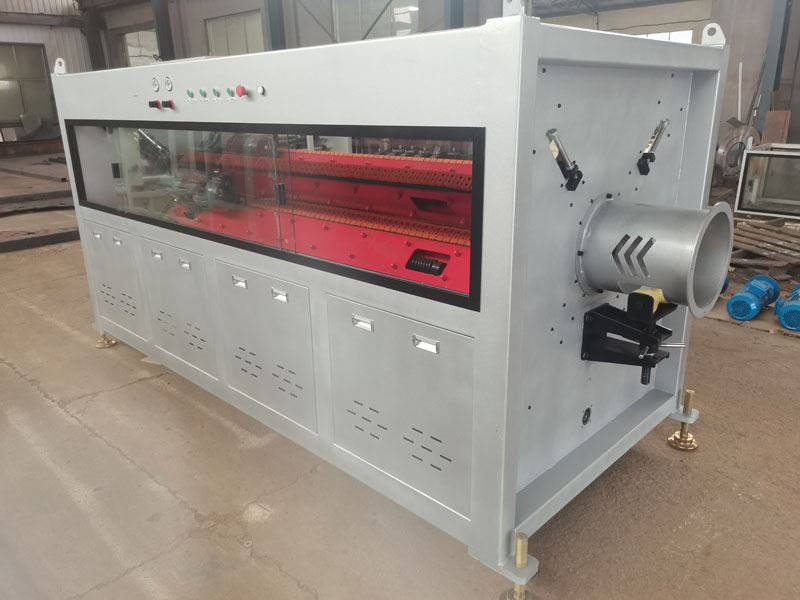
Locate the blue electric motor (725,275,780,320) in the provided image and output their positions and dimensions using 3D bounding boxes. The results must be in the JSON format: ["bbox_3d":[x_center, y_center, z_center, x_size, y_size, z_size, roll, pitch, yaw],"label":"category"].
[{"bbox_3d":[2.640,0.000,4.500,0.260,0.270,0.450,15,24,41],"label":"blue electric motor"}]

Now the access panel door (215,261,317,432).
[{"bbox_3d":[-0.588,0.189,2.640,0.693,0.644,0.020,16,24,42],"label":"access panel door"}]

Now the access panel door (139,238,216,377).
[{"bbox_3d":[-1.166,0.026,3.172,0.699,0.644,0.020,16,24,42],"label":"access panel door"}]

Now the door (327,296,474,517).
[{"bbox_3d":[-0.016,0.351,2.112,0.689,0.644,0.020,16,24,42],"label":"door"}]

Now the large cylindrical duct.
[{"bbox_3d":[0.874,-0.162,2.068,0.380,0.390,0.390,16,24,42],"label":"large cylindrical duct"}]

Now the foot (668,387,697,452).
[{"bbox_3d":[1.355,0.556,2.845,0.130,0.285,0.130,16,24,42],"label":"foot"}]

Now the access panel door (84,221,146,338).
[{"bbox_3d":[-1.748,-0.139,3.709,0.700,0.644,0.020,16,24,42],"label":"access panel door"}]

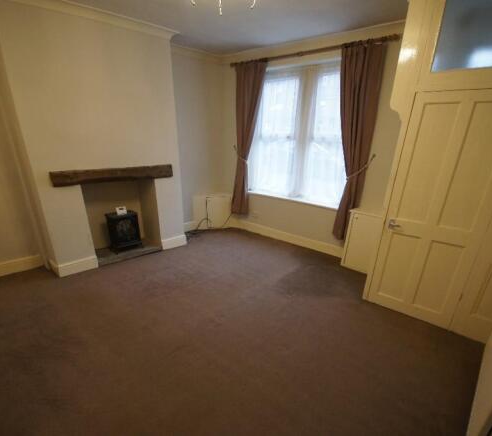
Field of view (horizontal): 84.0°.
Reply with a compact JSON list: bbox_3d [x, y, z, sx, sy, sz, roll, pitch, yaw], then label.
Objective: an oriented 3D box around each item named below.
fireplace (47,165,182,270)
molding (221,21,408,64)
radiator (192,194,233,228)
[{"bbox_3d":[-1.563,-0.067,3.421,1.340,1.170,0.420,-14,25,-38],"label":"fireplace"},{"bbox_3d":[0.546,-2.085,3.342,2.478,0.100,0.100,17,25,37],"label":"molding"},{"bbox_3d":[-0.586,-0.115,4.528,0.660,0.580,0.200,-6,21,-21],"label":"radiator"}]

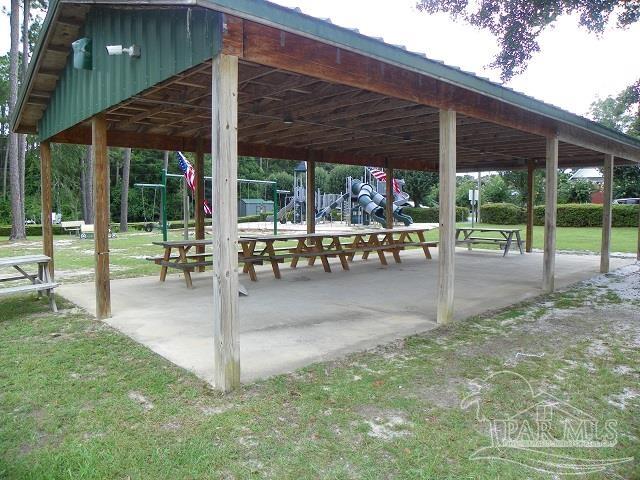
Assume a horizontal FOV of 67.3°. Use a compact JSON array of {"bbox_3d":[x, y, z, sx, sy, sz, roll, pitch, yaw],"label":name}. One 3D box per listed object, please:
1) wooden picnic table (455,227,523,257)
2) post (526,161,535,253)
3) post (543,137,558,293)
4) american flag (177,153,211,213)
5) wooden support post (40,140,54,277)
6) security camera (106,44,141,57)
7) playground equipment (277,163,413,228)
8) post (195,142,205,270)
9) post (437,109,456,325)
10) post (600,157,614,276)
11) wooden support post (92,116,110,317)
[{"bbox_3d":[4.821,0.034,13.951,1.420,0.740,1.950,-4,6,-42],"label":"wooden picnic table"},{"bbox_3d":[6.139,-0.907,14.036,0.145,2.660,0.145,-4,6,-42],"label":"post"},{"bbox_3d":[3.715,-0.411,7.741,0.145,2.517,0.145,-4,6,-42],"label":"post"},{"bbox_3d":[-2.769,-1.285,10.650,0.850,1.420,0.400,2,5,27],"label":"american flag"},{"bbox_3d":[-4.603,-0.427,8.156,0.145,2.560,0.145,-4,6,-42],"label":"wooden support post"},{"bbox_3d":[-1.824,-1.757,4.462,0.300,0.115,0.095,-14,13,-41],"label":"security camera"},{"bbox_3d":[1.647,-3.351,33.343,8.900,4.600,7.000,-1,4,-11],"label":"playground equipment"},{"bbox_3d":[-2.549,-0.621,10.190,0.145,2.620,0.145,-4,6,-42],"label":"post"},{"bbox_3d":[1.487,-0.275,5.629,0.145,2.517,0.145,-4,6,-42],"label":"post"},{"bbox_3d":[5.914,-0.535,9.889,0.145,2.517,0.145,-4,6,-42],"label":"post"},{"bbox_3d":[-2.677,-0.272,5.897,0.145,2.570,0.145,-4,6,-42],"label":"wooden support post"}]

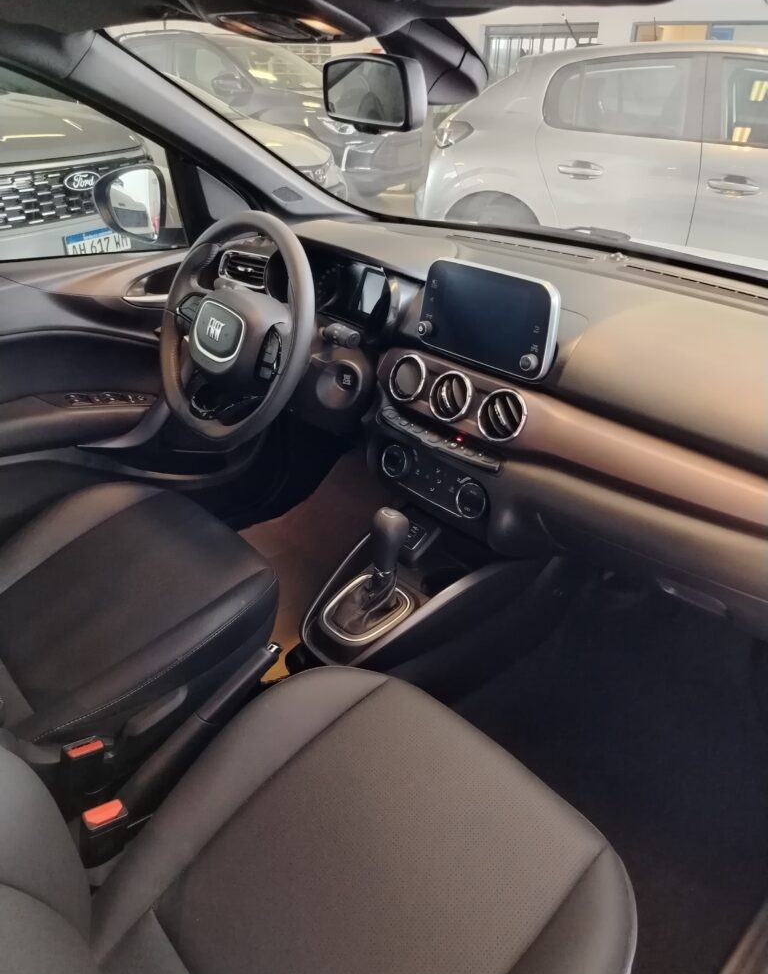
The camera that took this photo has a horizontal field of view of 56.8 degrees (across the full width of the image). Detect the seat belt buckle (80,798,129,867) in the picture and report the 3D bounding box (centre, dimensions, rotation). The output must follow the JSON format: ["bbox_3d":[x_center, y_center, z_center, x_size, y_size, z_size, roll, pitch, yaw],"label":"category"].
[{"bbox_3d":[-0.299,0.381,0.751,0.027,0.082,0.045,26,20,37],"label":"seat belt buckle"}]

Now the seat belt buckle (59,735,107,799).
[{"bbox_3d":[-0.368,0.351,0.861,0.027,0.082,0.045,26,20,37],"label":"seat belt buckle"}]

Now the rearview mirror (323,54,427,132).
[{"bbox_3d":[-0.009,-0.421,0.751,0.036,0.065,0.238,-19,34,-14],"label":"rearview mirror"}]

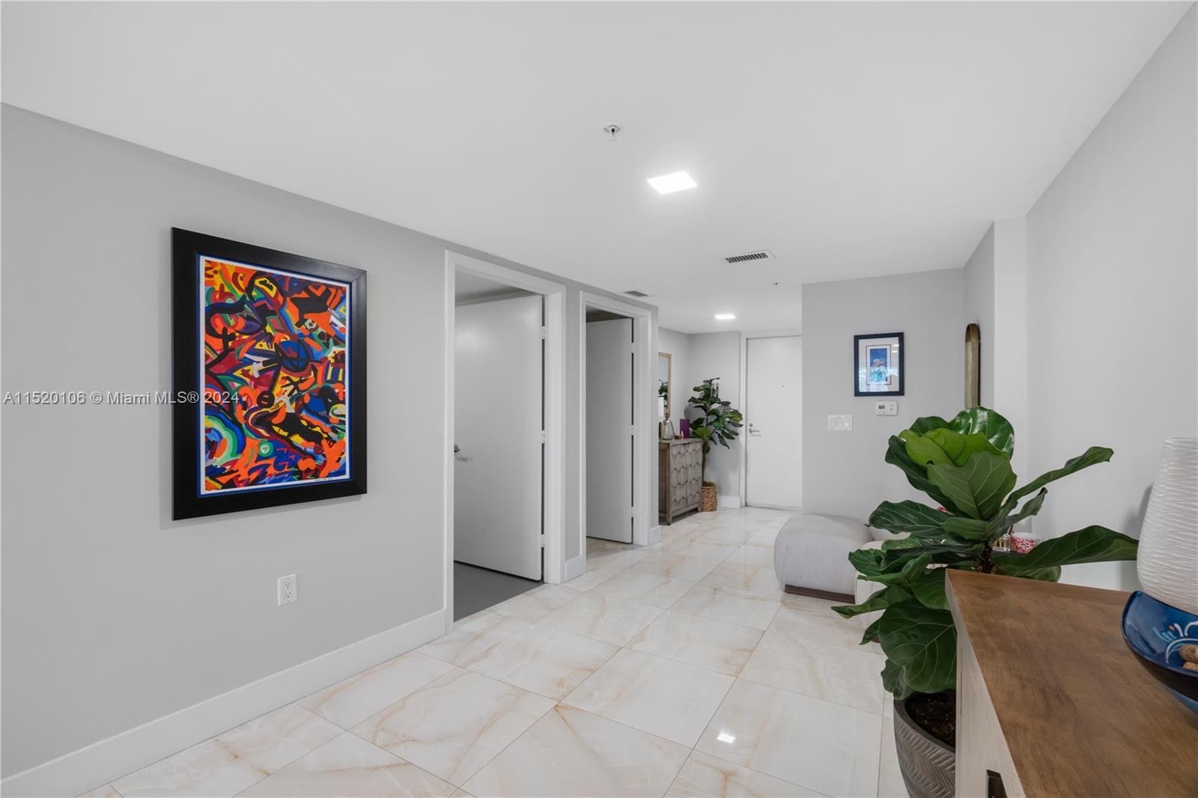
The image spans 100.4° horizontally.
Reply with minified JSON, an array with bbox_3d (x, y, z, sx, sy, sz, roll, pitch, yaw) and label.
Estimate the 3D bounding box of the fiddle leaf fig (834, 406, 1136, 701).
[{"bbox_3d":[1.062,0.455,1.412,0.650,0.858,0.580,0,0,29],"label":"fiddle leaf fig"}]

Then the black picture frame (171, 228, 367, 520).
[{"bbox_3d":[-1.333,-0.085,2.095,0.035,1.058,0.722,0,-1,37],"label":"black picture frame"}]

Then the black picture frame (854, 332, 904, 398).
[{"bbox_3d":[1.973,-0.237,3.516,0.305,0.435,0.024,0,0,29],"label":"black picture frame"}]

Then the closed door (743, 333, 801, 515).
[{"bbox_3d":[2.220,0.290,5.973,0.890,2.080,0.045,0,0,29],"label":"closed door"}]

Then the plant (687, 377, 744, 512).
[{"bbox_3d":[1.381,0.539,5.960,0.620,1.592,0.570,0,0,29],"label":"plant"}]

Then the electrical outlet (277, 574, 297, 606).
[{"bbox_3d":[-1.324,0.812,2.122,0.008,0.117,0.071,0,-1,37],"label":"electrical outlet"}]

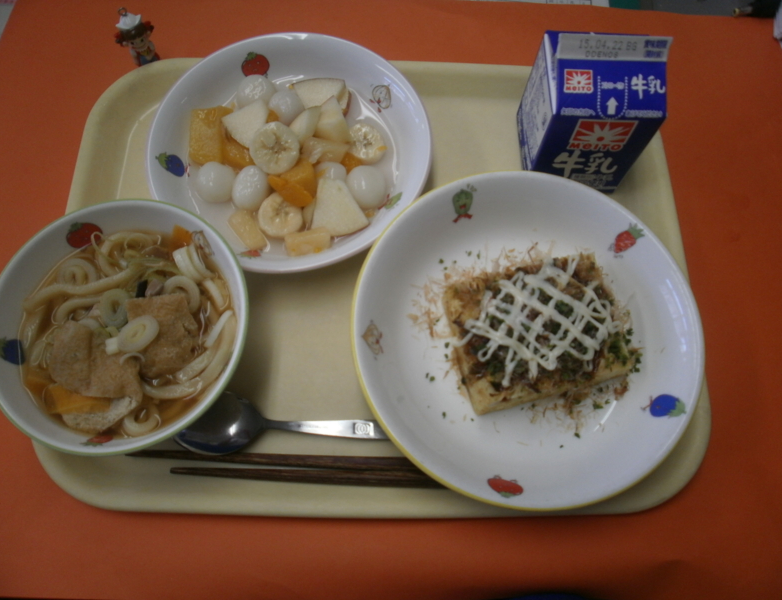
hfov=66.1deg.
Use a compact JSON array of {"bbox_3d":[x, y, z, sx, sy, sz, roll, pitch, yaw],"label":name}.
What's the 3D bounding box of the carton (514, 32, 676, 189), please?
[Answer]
[{"bbox_3d":[0.112,-0.111,0.341,0.057,0.100,0.057,1,70,0],"label":"carton"}]

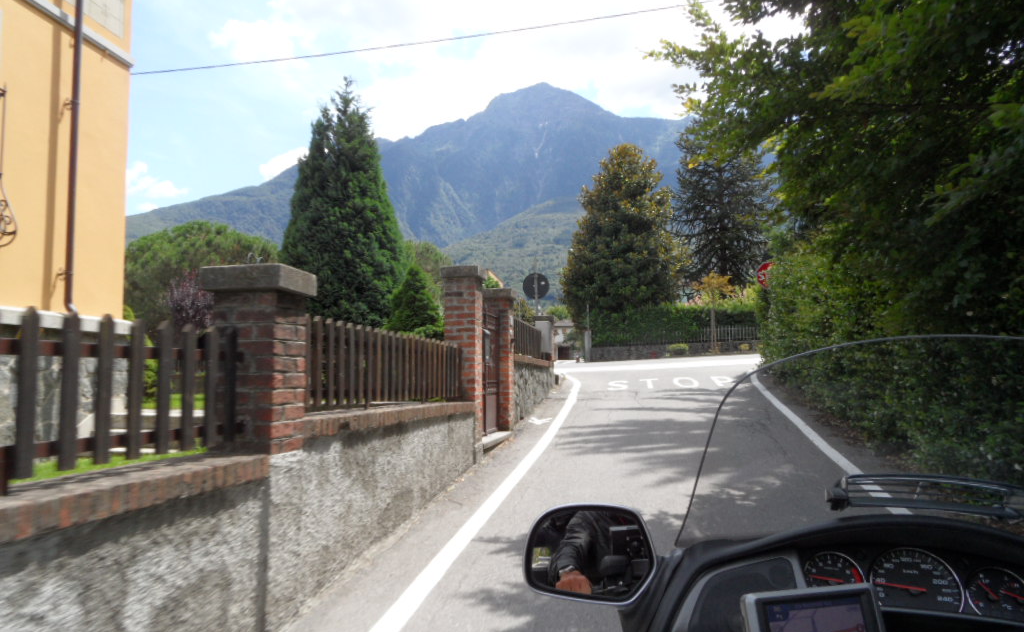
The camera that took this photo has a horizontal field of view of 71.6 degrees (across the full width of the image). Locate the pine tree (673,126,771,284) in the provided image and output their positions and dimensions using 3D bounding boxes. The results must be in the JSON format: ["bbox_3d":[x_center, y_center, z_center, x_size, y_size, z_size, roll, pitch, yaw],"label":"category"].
[{"bbox_3d":[8.894,-3.543,29.612,4.200,9.299,4.200,0,-5,0],"label":"pine tree"}]

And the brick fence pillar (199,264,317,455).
[{"bbox_3d":[-1.160,0.213,3.263,0.385,0.840,0.375,-1,-5,10],"label":"brick fence pillar"}]

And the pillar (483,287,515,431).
[{"bbox_3d":[-0.151,0.515,8.141,0.360,1.620,0.360,-1,-5,10],"label":"pillar"}]

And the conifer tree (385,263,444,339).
[{"bbox_3d":[-1.236,0.155,8.930,0.820,1.673,0.820,0,-5,0],"label":"conifer tree"}]

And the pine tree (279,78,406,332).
[{"bbox_3d":[-2.865,-1.402,11.781,2.200,5.242,2.200,0,-5,0],"label":"pine tree"}]

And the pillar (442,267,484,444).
[{"bbox_3d":[-0.463,0.384,6.893,0.360,1.680,0.370,-1,-5,10],"label":"pillar"}]

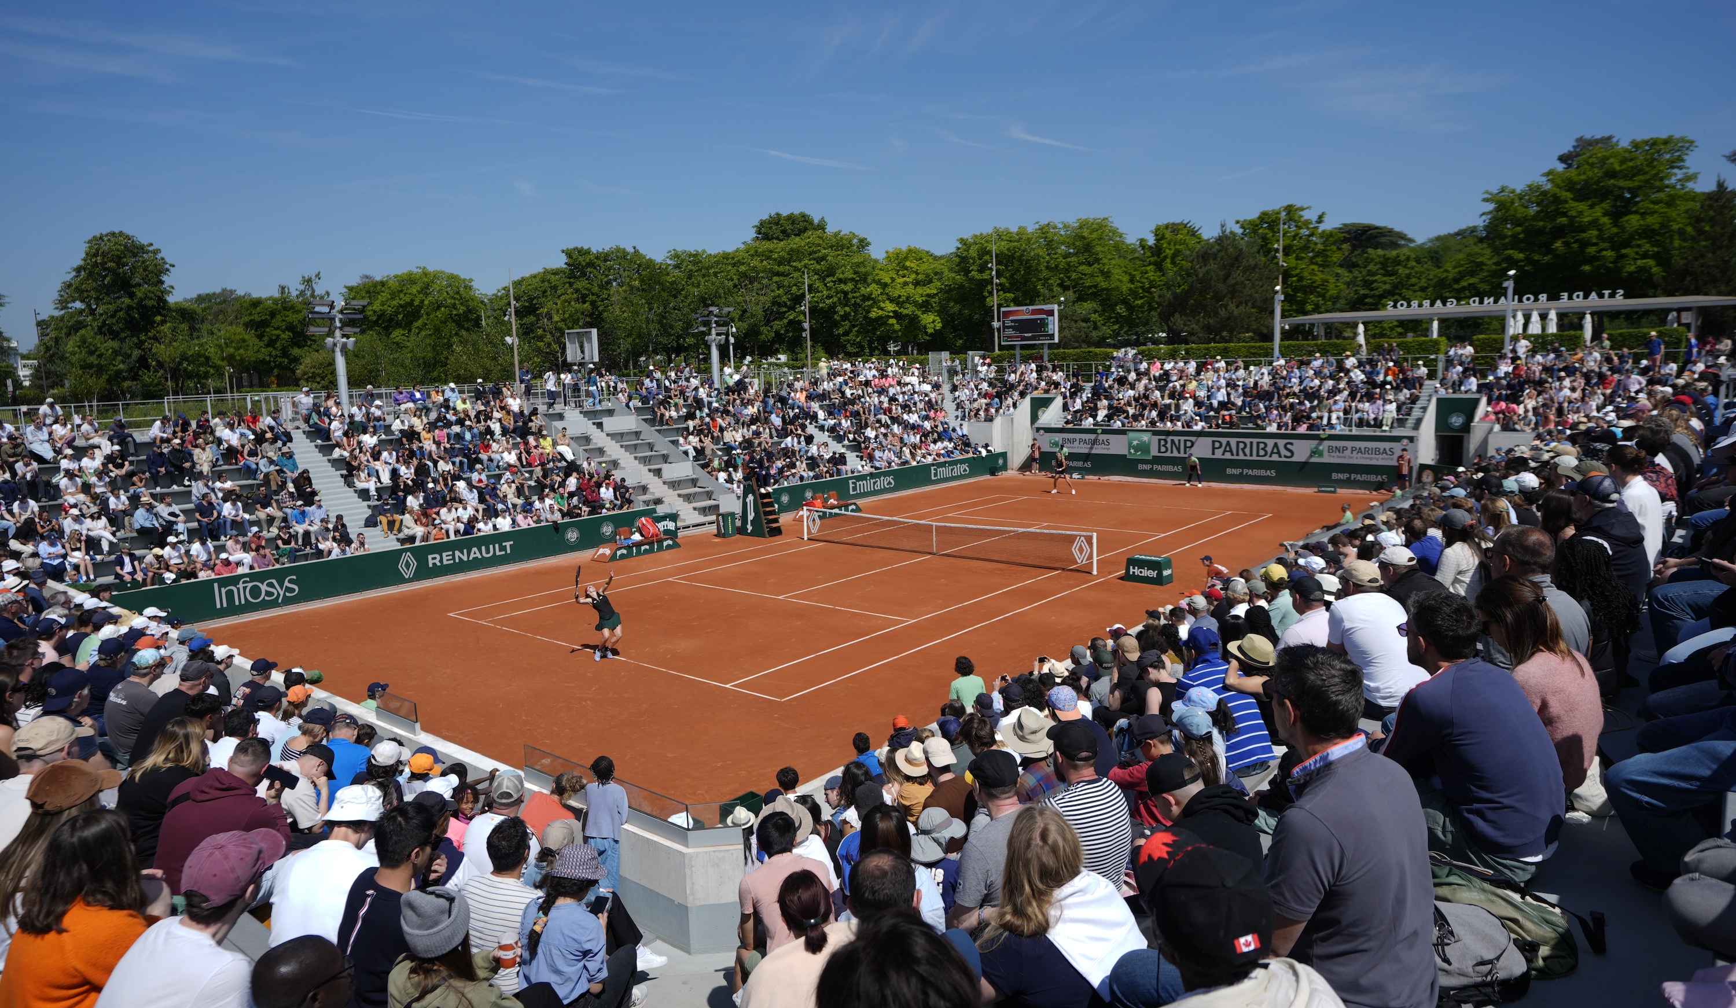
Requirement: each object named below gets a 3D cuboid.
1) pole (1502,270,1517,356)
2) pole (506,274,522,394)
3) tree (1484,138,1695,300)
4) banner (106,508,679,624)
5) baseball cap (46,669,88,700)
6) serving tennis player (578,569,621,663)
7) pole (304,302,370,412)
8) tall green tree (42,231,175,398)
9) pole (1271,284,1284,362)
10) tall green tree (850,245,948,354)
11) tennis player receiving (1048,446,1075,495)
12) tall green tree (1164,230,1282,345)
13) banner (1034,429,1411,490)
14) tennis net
[{"bbox_3d":[25.161,-6.960,39.860,0.500,4.310,0.450,5,10,40],"label":"pole"},{"bbox_3d":[-13.889,-6.366,40.083,0.500,5.450,0.400,-4,8,-18],"label":"pole"},{"bbox_3d":[47.759,-16.997,67.147,12.300,15.460,12.300,4,9,35],"label":"tree"},{"bbox_3d":[-11.951,1.508,28.292,0.200,1.060,15.800,5,10,40],"label":"banner"},{"bbox_3d":[-4.670,1.083,5.900,0.180,0.150,0.270,1,25,22],"label":"baseball cap"},{"bbox_3d":[-5.147,2.122,19.569,0.800,1.830,0.650,-5,9,-25],"label":"serving tennis player"},{"bbox_3d":[-16.802,-4.527,32.595,0.850,4.050,1.950,5,10,40],"label":"pole"},{"bbox_3d":[-59.479,-14.544,79.252,9.000,13.910,9.000,-7,10,-36],"label":"tall green tree"},{"bbox_3d":[18.351,-7.573,45.529,0.450,4.410,0.450,5,10,40],"label":"pole"},{"bbox_3d":[2.822,-16.577,88.528,8.600,11.860,8.000,-1,8,2],"label":"tall green tree"},{"bbox_3d":[8.090,-1.281,41.962,0.850,1.720,0.600,2,9,27],"label":"tennis player receiving"},{"bbox_3d":[25.209,-14.365,72.500,8.000,10.430,7.600,1,8,19],"label":"tall green tree"},{"bbox_3d":[14.605,-2.045,44.351,16.750,2.200,0.120,5,10,40],"label":"banner"},{"bbox_3d":[1.927,0.954,29.345,10.250,1.070,0.120,5,10,40],"label":"tennis net"}]

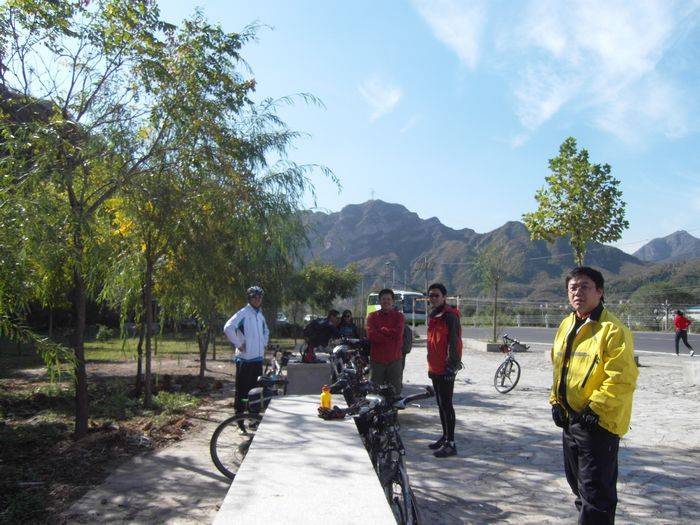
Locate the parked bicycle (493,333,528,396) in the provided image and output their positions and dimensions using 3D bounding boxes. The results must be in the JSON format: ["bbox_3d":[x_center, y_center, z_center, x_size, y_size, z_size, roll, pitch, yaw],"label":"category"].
[{"bbox_3d":[3.028,1.922,10.818,0.600,1.050,1.650,0,-5,1],"label":"parked bicycle"}]

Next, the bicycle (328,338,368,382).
[{"bbox_3d":[0.007,1.679,8.280,0.600,1.060,1.650,0,-5,3],"label":"bicycle"}]

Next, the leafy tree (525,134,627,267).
[{"bbox_3d":[6.799,-0.507,17.070,2.900,6.752,2.800,0,-5,0],"label":"leafy tree"}]

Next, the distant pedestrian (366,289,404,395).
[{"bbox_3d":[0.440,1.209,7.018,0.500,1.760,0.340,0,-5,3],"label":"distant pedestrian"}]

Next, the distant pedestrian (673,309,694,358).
[{"bbox_3d":[11.930,2.519,20.254,0.500,1.620,0.650,5,-7,-40],"label":"distant pedestrian"}]

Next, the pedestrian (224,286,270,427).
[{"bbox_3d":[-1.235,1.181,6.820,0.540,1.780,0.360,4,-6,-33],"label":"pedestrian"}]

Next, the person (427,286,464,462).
[{"bbox_3d":[1.000,1.113,5.992,0.340,1.760,0.470,4,-7,-37],"label":"person"}]

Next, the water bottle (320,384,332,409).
[{"bbox_3d":[-0.166,0.944,3.992,0.075,0.175,0.075,0,-5,0],"label":"water bottle"}]

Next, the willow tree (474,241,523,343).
[{"bbox_3d":[6.032,1.184,22.998,1.850,4.189,1.800,0,-5,0],"label":"willow tree"}]

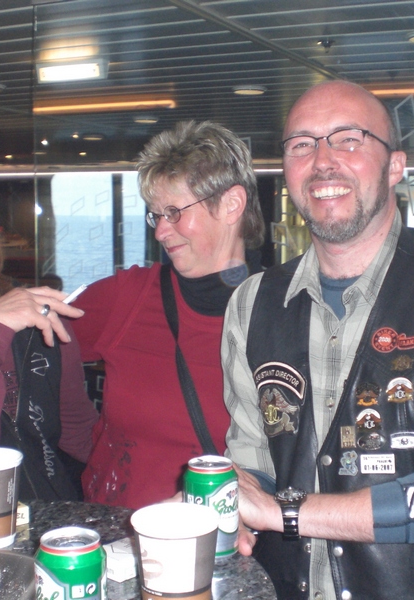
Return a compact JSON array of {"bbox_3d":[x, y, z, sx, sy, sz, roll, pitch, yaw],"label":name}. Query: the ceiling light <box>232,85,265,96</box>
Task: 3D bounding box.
[{"bbox_3d":[0.212,-1.047,4.388,0.160,0.026,0.160,0,6,0],"label":"ceiling light"}]

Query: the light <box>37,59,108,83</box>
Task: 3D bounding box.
[{"bbox_3d":[-0.551,-0.942,3.614,0.300,0.085,0.050,3,6,24],"label":"light"}]

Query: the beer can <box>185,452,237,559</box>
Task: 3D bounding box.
[{"bbox_3d":[0.005,0.253,1.073,0.066,0.115,0.066,0,6,0],"label":"beer can"}]

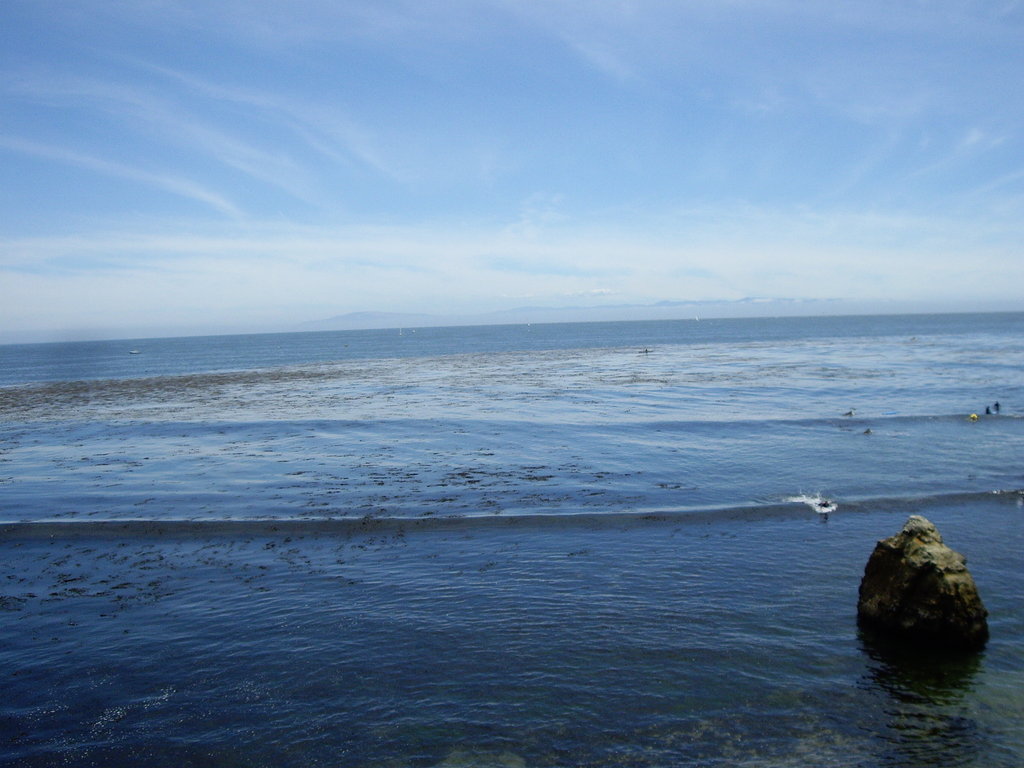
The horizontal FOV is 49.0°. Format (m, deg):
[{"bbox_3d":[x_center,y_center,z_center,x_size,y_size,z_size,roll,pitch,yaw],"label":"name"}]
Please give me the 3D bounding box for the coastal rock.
[{"bbox_3d":[11.676,5.375,31.891,3.600,3.300,3.400,-1,3,20],"label":"coastal rock"}]

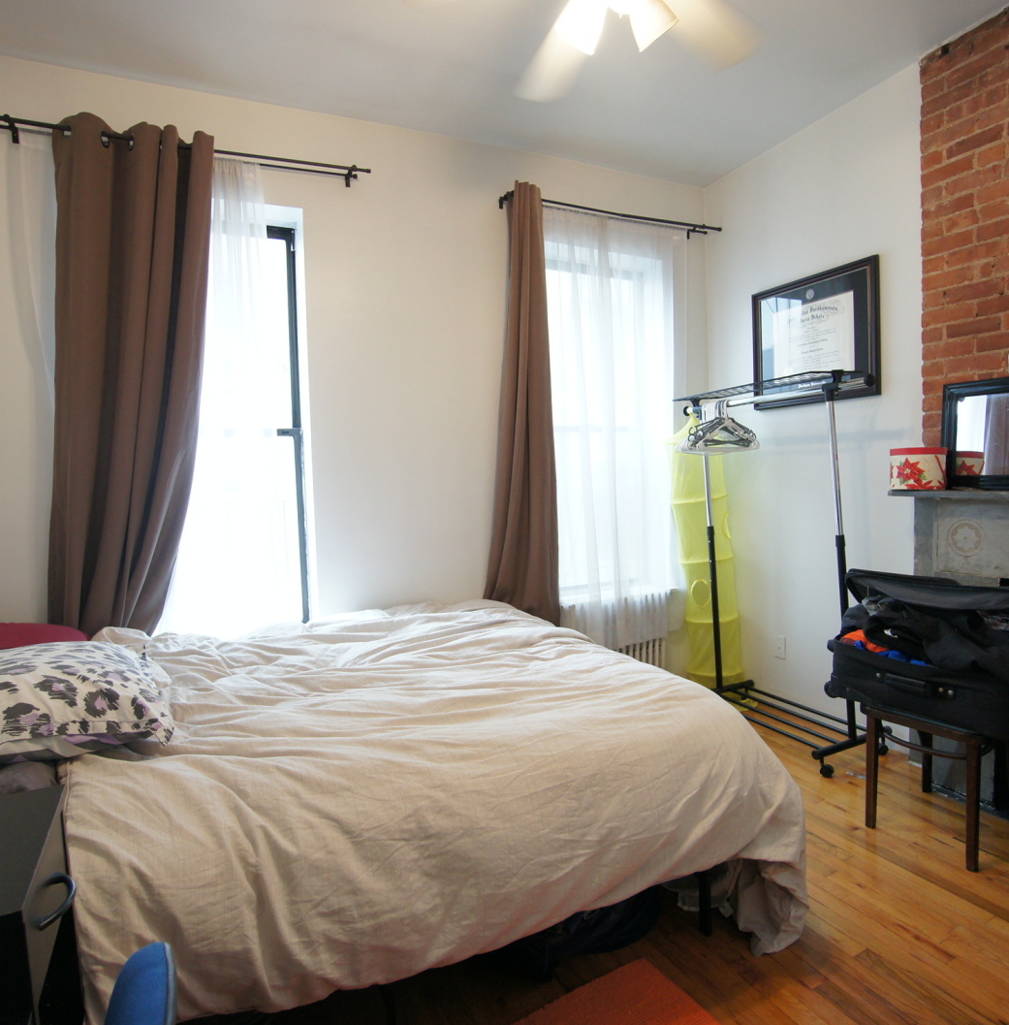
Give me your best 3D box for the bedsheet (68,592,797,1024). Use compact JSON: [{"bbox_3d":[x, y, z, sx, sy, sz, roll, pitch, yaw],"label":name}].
[{"bbox_3d":[-0.615,0.835,1.968,2.197,0.699,1.651,-3,3,-23],"label":"bedsheet"}]

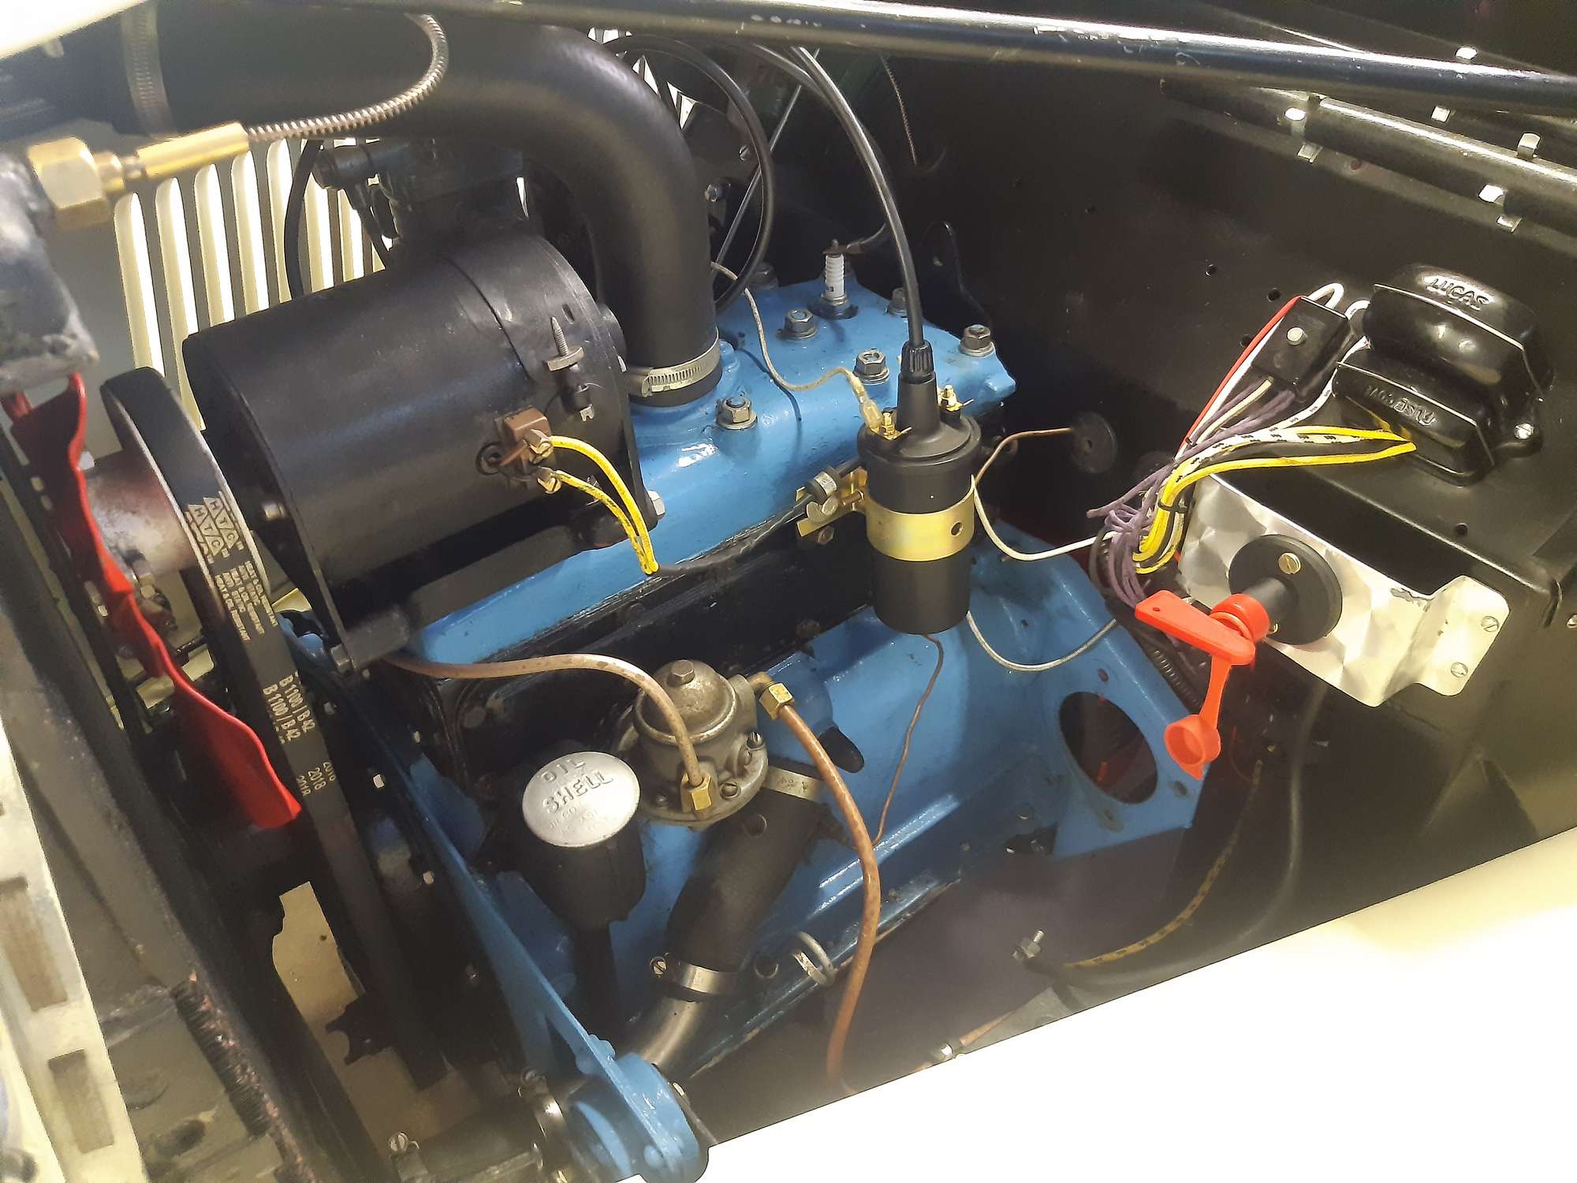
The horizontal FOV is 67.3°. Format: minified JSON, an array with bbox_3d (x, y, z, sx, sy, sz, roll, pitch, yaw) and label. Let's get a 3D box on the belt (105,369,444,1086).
[{"bbox_3d":[-0.249,0.106,0.618,0.018,0.508,0.125,-28,52,-28],"label":"belt"}]

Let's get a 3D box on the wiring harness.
[{"bbox_3d":[0.259,-0.072,0.704,0.080,0.250,0.180,-28,48,-28],"label":"wiring harness"}]

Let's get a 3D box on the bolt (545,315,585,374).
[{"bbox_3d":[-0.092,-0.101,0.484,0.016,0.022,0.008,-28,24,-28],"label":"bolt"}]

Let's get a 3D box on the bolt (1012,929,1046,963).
[{"bbox_3d":[0.174,0.257,0.860,0.029,0.015,0.014,-45,53,-6],"label":"bolt"}]

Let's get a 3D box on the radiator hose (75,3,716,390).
[{"bbox_3d":[-0.167,-0.183,0.568,0.264,0.196,0.057,-2,41,-1],"label":"radiator hose"}]

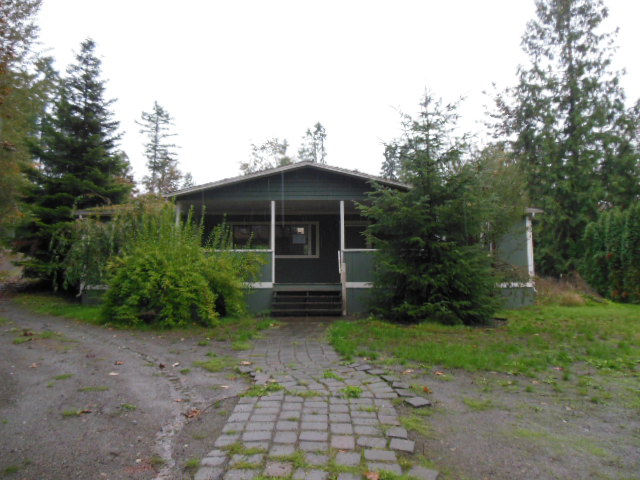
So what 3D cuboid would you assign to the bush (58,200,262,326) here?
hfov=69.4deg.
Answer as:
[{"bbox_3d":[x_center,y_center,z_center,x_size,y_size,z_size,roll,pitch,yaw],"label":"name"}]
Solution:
[{"bbox_3d":[-3.939,0.428,11.213,4.993,2.909,3.300,0,-5,0],"label":"bush"}]

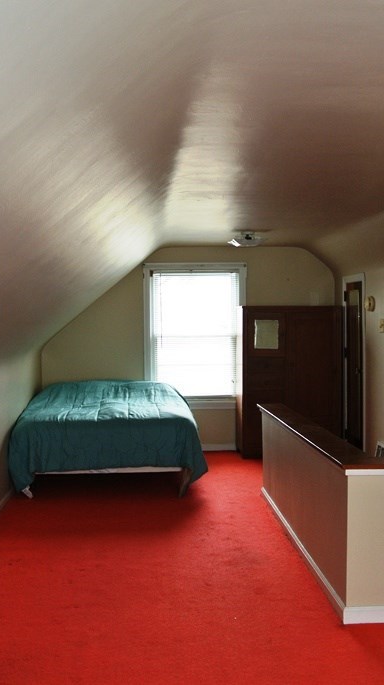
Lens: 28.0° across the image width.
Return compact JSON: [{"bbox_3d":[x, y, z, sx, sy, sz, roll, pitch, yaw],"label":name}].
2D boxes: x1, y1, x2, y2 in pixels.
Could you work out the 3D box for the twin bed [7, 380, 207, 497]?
[{"bbox_3d":[-0.727,0.856,7.232,1.600,0.770,2.120,0,1,-3],"label":"twin bed"}]

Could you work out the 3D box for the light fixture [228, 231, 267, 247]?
[{"bbox_3d":[0.519,-0.964,7.180,0.330,0.140,0.330,0,1,-3],"label":"light fixture"}]

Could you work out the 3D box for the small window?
[{"bbox_3d":[0.036,-0.107,8.534,0.990,1.425,0.060,0,1,-3],"label":"small window"}]

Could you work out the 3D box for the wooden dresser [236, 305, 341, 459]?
[{"bbox_3d":[1.069,0.408,8.356,1.040,1.600,0.435,0,1,-3],"label":"wooden dresser"}]

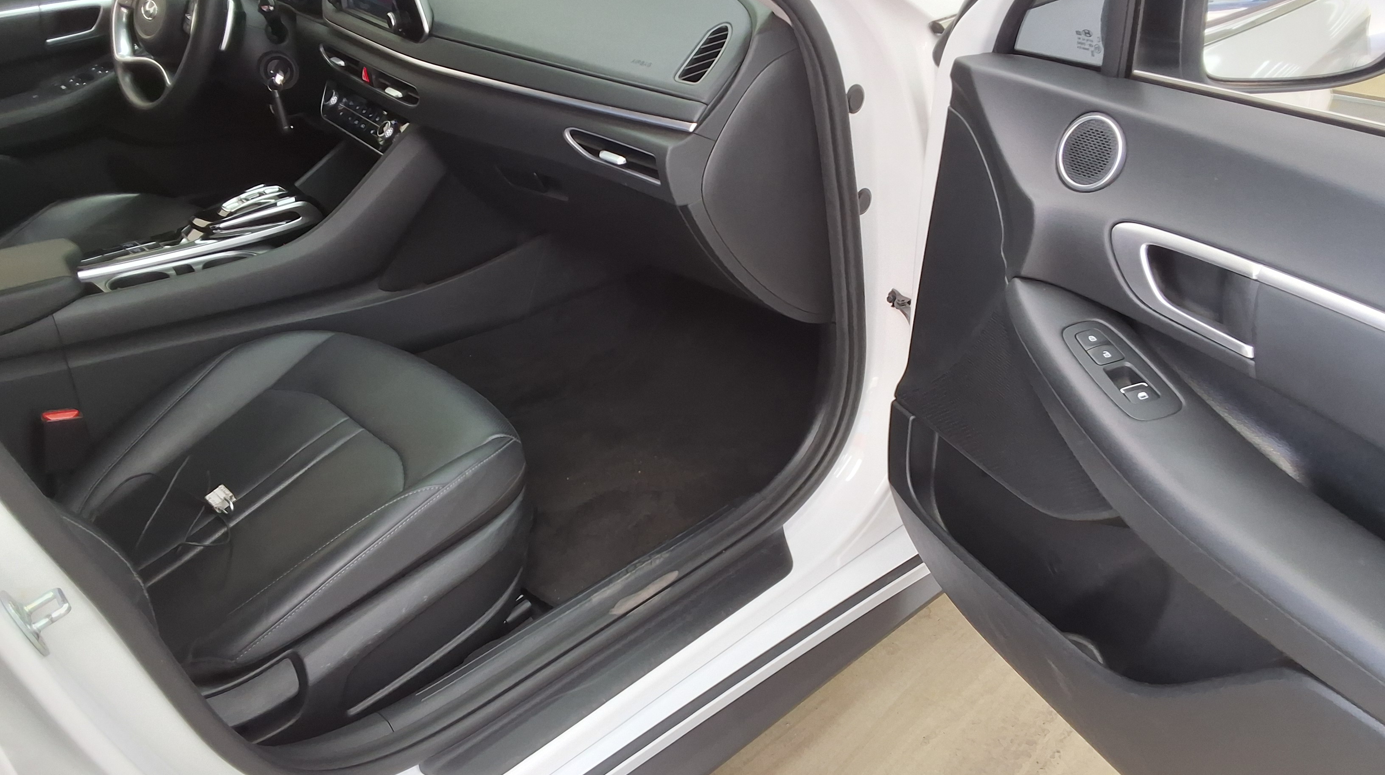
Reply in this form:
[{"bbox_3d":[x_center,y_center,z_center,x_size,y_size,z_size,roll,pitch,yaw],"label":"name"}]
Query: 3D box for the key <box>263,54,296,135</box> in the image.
[{"bbox_3d":[-0.703,-0.499,1.905,0.050,0.128,0.040,-24,37,-37],"label":"key"}]

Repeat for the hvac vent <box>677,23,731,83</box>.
[{"bbox_3d":[0.019,-0.384,1.312,0.040,0.020,0.088,37,82,29],"label":"hvac vent"}]

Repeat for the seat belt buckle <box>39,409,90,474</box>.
[{"bbox_3d":[-0.824,0.072,1.470,0.049,0.085,0.028,-7,27,-32],"label":"seat belt buckle"}]

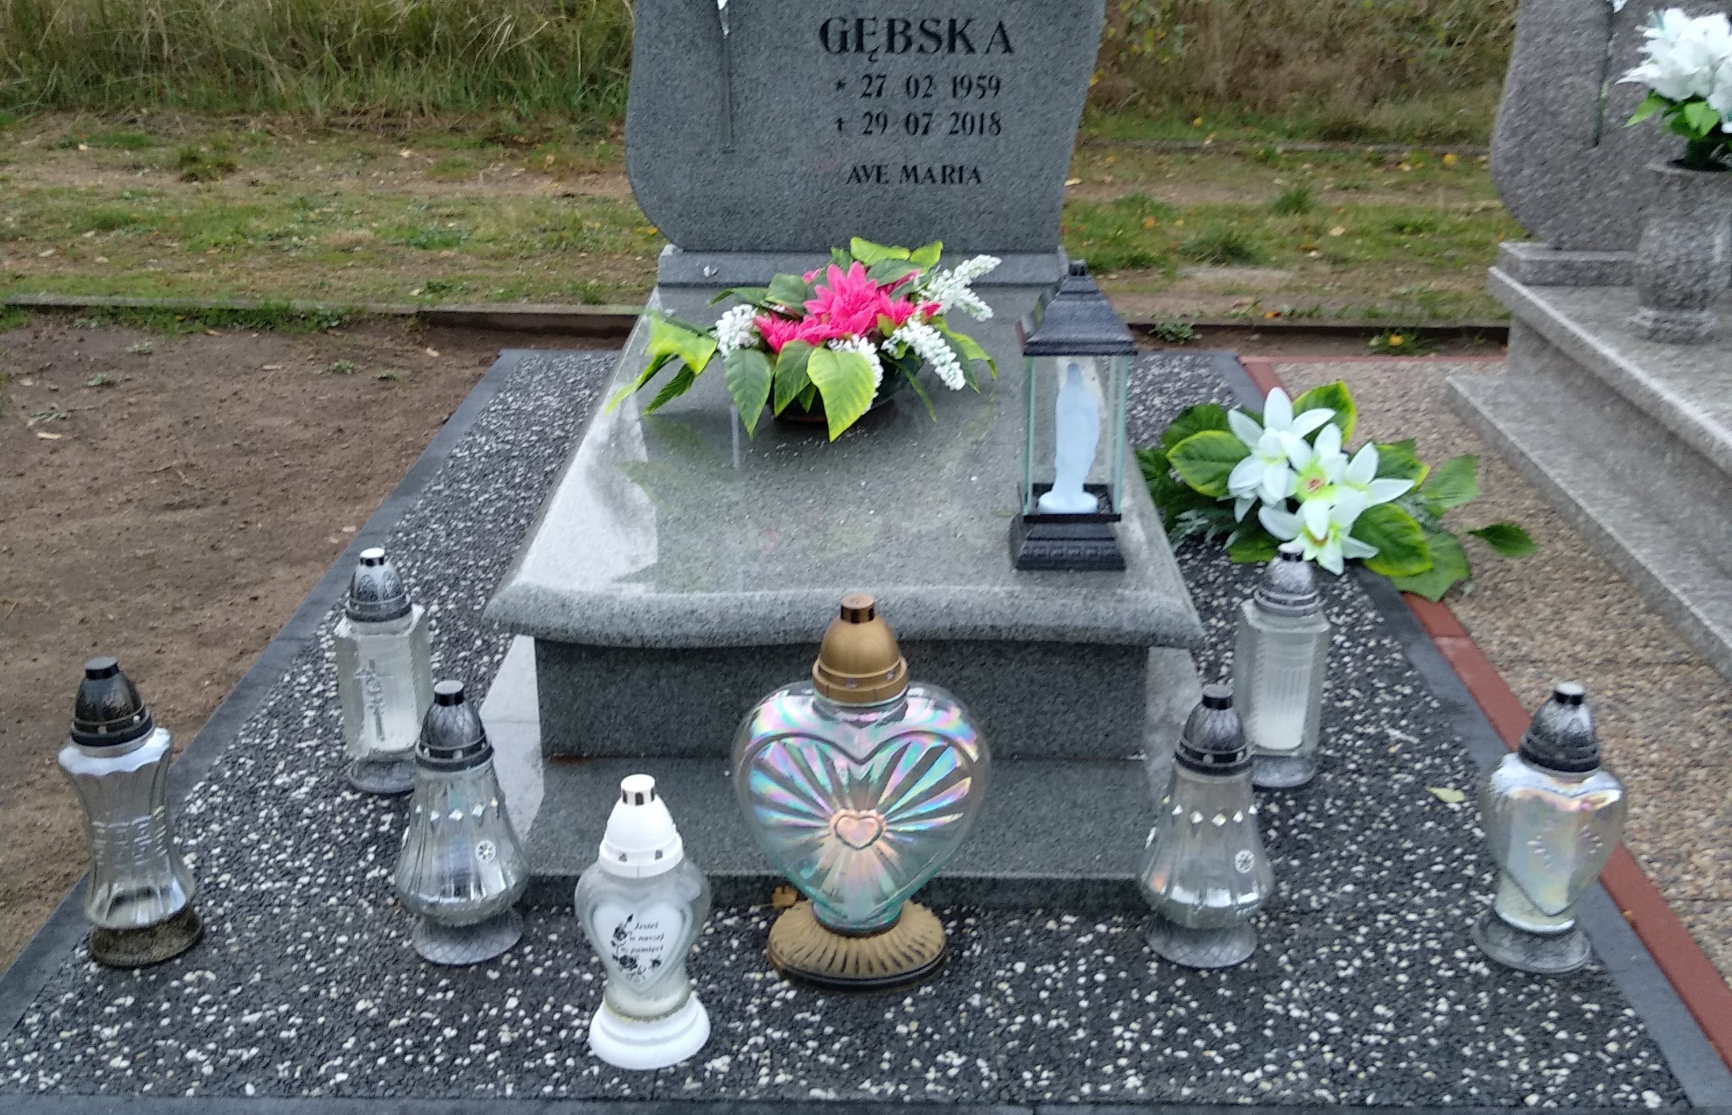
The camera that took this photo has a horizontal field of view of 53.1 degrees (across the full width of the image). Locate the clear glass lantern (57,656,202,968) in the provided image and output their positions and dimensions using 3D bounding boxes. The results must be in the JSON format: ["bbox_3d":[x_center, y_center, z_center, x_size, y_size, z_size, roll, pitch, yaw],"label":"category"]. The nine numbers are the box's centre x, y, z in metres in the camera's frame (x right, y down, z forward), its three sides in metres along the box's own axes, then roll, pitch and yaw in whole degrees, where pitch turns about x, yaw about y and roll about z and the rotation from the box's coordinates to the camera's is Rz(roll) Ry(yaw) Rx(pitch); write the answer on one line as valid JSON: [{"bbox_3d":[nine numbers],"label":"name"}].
[{"bbox_3d":[-0.736,0.246,1.729,0.113,0.308,0.112,0,22,0],"label":"clear glass lantern"}]

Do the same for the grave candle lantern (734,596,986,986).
[{"bbox_3d":[-0.006,0.218,1.707,0.252,0.376,0.158,0,22,0],"label":"grave candle lantern"}]

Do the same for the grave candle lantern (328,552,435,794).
[{"bbox_3d":[-0.571,0.131,2.045,0.100,0.288,0.094,-1,22,-3],"label":"grave candle lantern"}]

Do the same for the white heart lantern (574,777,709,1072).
[{"bbox_3d":[-0.203,0.324,1.589,0.122,0.266,0.114,-1,22,-4],"label":"white heart lantern"}]

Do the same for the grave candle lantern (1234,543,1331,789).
[{"bbox_3d":[0.496,0.126,2.058,0.096,0.288,0.092,0,22,0],"label":"grave candle lantern"}]

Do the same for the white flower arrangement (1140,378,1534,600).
[{"bbox_3d":[0.734,-0.116,2.752,0.570,0.225,0.430,0,22,0],"label":"white flower arrangement"}]

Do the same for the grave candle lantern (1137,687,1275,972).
[{"bbox_3d":[0.343,0.260,1.735,0.132,0.278,0.130,0,22,0],"label":"grave candle lantern"}]

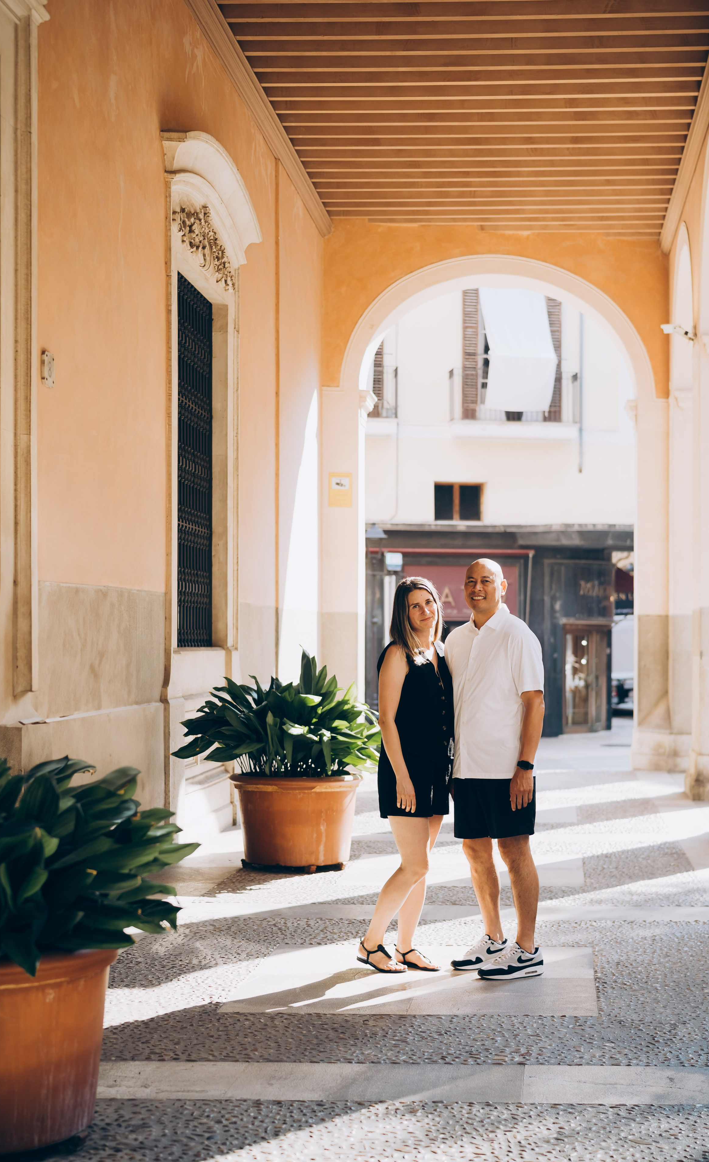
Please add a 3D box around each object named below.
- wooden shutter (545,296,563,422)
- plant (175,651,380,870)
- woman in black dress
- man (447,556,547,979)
[{"bbox_3d":[3.260,-3.870,26.500,0.320,2.500,0.060,0,-1,-12],"label":"wooden shutter"},{"bbox_3d":[-0.441,1.094,10.050,1.330,1.310,1.300,0,-1,0],"label":"plant"},{"bbox_3d":[0.242,0.819,6.950,0.430,1.680,0.480,-1,-1,42],"label":"woman in black dress"},{"bbox_3d":[0.596,0.782,6.880,0.530,1.760,0.390,-1,-1,44],"label":"man"}]

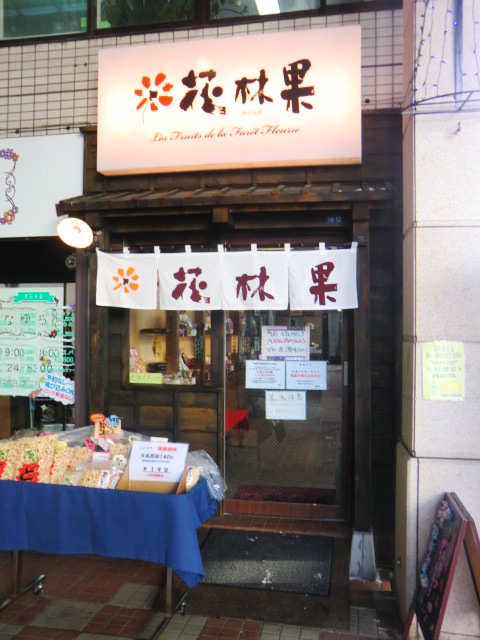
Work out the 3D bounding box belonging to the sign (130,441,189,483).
[{"bbox_3d":[-0.416,0.736,2.770,0.297,0.210,0.010,0,-21,10],"label":"sign"}]

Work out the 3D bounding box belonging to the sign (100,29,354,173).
[{"bbox_3d":[-0.095,-1.454,3.636,1.788,0.847,0.130,0,-1,10],"label":"sign"}]

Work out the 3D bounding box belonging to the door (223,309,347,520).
[{"bbox_3d":[0.338,0.453,3.998,0.934,2.030,0.040,0,-1,10],"label":"door"}]

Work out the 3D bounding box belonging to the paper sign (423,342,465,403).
[{"bbox_3d":[1.053,0.264,2.770,0.210,0.297,0.010,0,-1,10],"label":"paper sign"}]

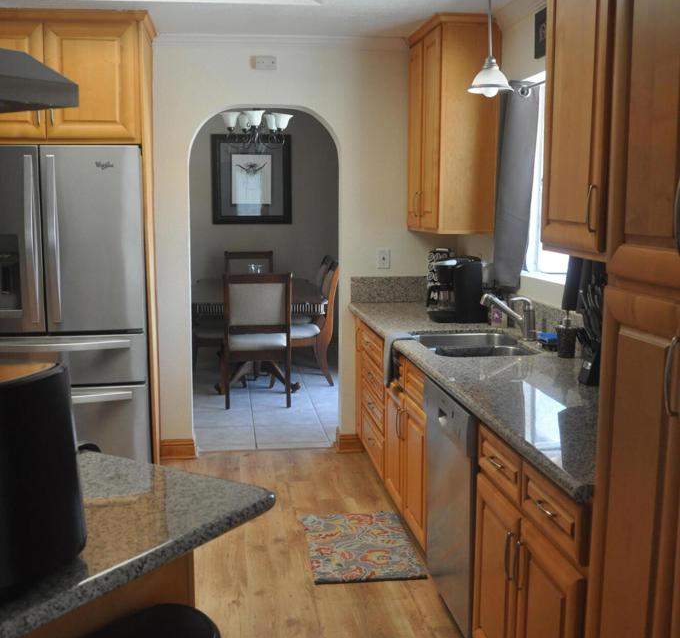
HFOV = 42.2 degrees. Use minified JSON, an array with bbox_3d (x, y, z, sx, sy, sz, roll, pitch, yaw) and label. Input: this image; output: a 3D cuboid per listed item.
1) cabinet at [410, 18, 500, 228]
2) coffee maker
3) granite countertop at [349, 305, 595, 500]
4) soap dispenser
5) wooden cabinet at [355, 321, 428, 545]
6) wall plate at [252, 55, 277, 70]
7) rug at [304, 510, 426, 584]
[{"bbox_3d":[0.600,-1.026,4.816,0.344,1.104,0.795,-1,8,-8],"label":"cabinet"},{"bbox_3d":[0.611,-0.154,4.526,0.294,0.319,0.243,-1,8,-8],"label":"coffee maker"},{"bbox_3d":[0.621,0.148,3.668,0.655,0.042,3.382,-1,8,-8],"label":"granite countertop"},{"bbox_3d":[0.896,0.056,3.500,0.071,0.192,0.071,2,8,10],"label":"soap dispenser"},{"bbox_3d":[0.525,0.494,4.483,0.608,0.874,1.853,-1,8,-8],"label":"wooden cabinet"},{"bbox_3d":[-0.417,-1.441,4.954,0.120,0.073,0.015,-1,8,-8],"label":"wall plate"},{"bbox_3d":[0.090,1.012,3.961,0.461,0.012,0.780,-1,8,-8],"label":"rug"}]

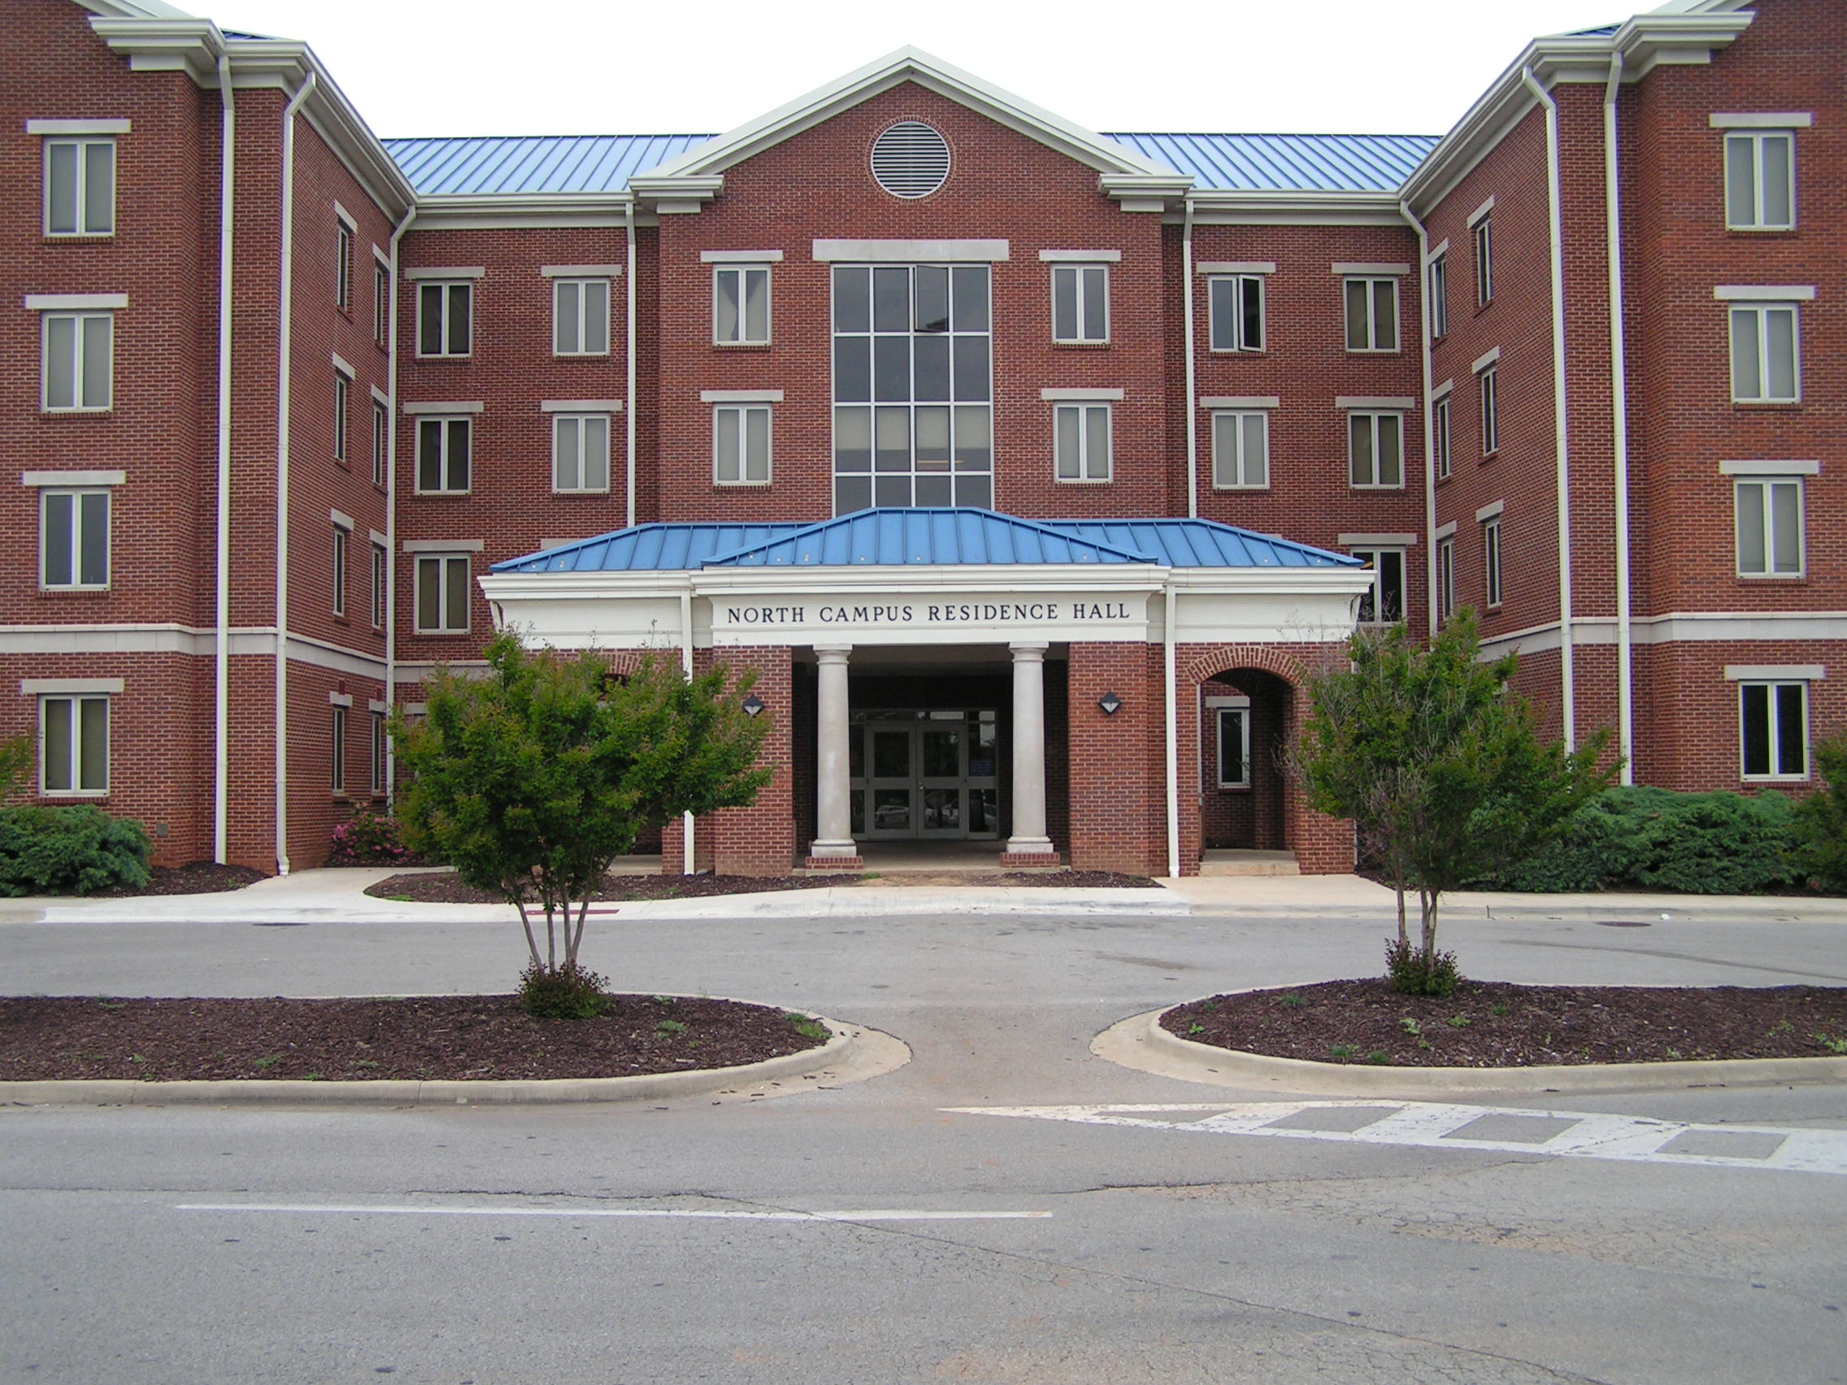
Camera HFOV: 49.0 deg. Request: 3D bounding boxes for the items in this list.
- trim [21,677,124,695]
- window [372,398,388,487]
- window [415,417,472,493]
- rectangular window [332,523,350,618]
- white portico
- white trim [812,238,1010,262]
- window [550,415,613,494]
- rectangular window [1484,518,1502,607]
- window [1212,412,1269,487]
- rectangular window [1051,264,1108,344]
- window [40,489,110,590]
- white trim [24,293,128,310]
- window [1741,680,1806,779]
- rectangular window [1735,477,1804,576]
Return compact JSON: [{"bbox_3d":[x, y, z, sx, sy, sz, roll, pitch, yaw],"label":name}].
[{"bbox_3d":[-12.525,-0.093,29.879,1.491,0.219,0.120,0,-3,-2],"label":"trim"},{"bbox_3d":[-10.172,-4.592,37.751,0.120,1.500,1.050,0,-3,-1],"label":"window"},{"bbox_3d":[-9.188,-4.547,38.952,1.060,1.502,0.120,0,-3,-1],"label":"window"},{"bbox_3d":[-10.150,-2.070,35.028,0.130,1.490,1.060,0,-3,-1],"label":"rectangular window"},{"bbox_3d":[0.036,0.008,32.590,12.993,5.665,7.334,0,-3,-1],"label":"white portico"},{"bbox_3d":[-0.233,-8.405,38.618,3.714,0.395,0.120,0,-3,-1],"label":"white trim"},{"bbox_3d":[-6.551,-4.588,38.837,1.128,1.531,0.120,0,-3,-2],"label":"window"},{"bbox_3d":[10.072,-2.279,35.652,0.140,1.527,1.068,0,-3,-1],"label":"rectangular window"},{"bbox_3d":[6.140,-4.682,39.171,1.090,1.510,0.130,0,-3,-1],"label":"window"},{"bbox_3d":[2.974,-7.336,38.224,1.050,1.500,0.120,0,-3,-1],"label":"rectangular window"},{"bbox_3d":[-12.771,-2.325,30.600,1.068,1.527,0.140,0,-3,-1],"label":"window"},{"bbox_3d":[-12.595,-5.812,30.161,1.515,0.228,0.120,0,-3,-2],"label":"white trim"},{"bbox_3d":[12.784,0.591,30.433,1.050,1.500,0.120,0,-3,-1],"label":"window"},{"bbox_3d":[12.744,-2.488,30.532,1.058,1.485,0.120,0,-3,-2],"label":"rectangular window"}]

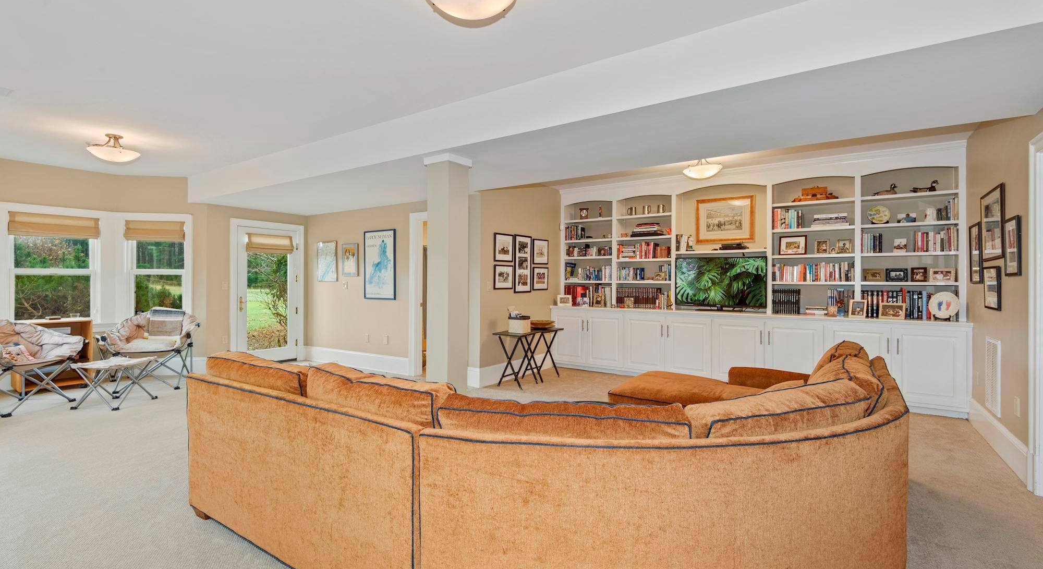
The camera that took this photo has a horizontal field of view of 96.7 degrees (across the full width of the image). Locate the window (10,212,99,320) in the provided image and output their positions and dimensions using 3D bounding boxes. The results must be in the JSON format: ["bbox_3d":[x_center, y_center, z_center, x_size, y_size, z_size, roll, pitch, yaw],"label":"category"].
[{"bbox_3d":[-5.717,-0.190,5.706,0.100,1.330,0.780,0,0,34],"label":"window"}]

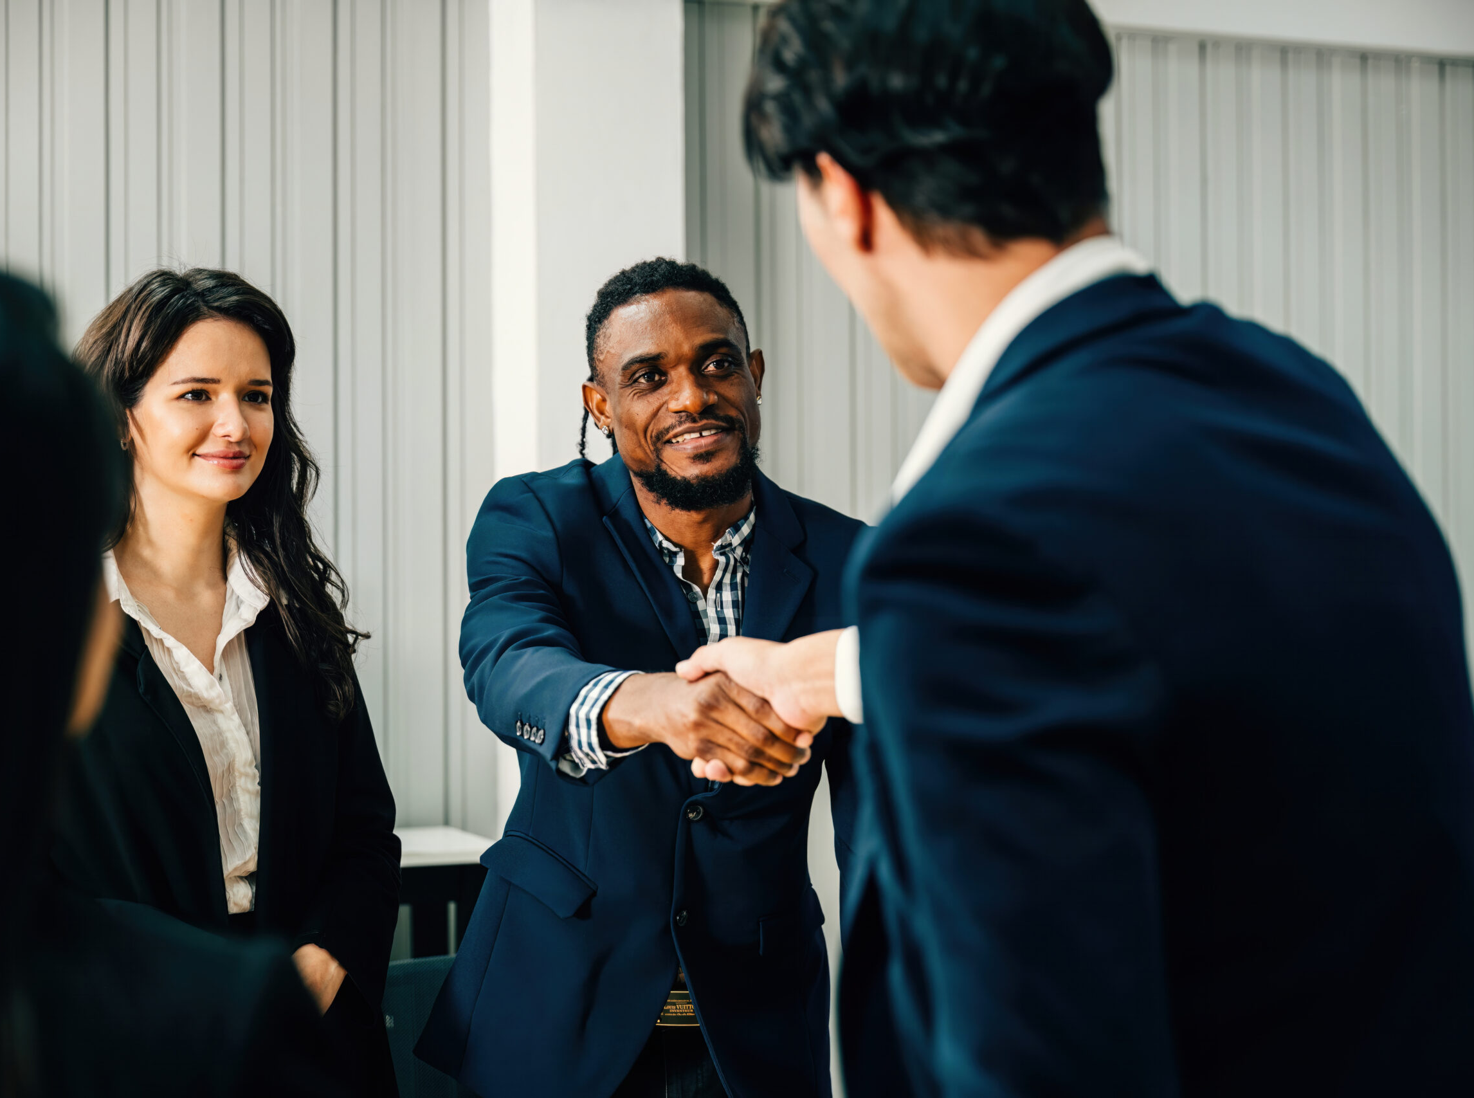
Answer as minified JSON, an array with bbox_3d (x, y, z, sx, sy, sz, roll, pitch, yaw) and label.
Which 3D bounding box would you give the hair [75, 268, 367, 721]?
[{"bbox_3d":[-0.520,-0.055,2.580,0.260,0.440,0.235,0,-1,-33],"label":"hair"}]

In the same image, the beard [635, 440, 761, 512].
[{"bbox_3d":[-0.035,-0.069,2.440,0.110,0.060,0.085,-8,0,-10],"label":"beard"}]

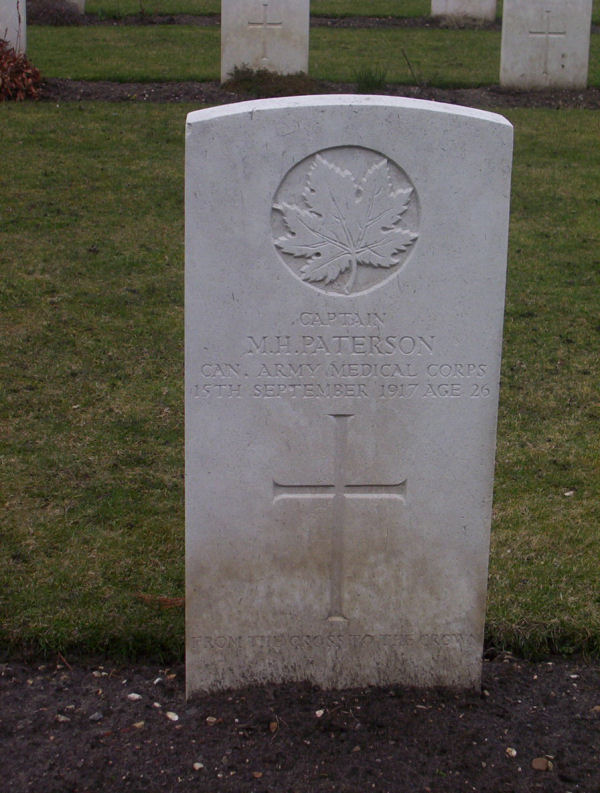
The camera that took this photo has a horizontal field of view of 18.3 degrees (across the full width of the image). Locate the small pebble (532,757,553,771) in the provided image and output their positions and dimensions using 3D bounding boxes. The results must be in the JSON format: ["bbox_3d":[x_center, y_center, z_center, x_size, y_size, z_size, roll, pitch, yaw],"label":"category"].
[{"bbox_3d":[0.288,0.435,2.208,0.024,0.013,0.020,1,18,0],"label":"small pebble"}]

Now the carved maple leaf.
[{"bbox_3d":[0.053,-0.203,2.187,0.173,0.167,0.012,0,19,-4],"label":"carved maple leaf"}]

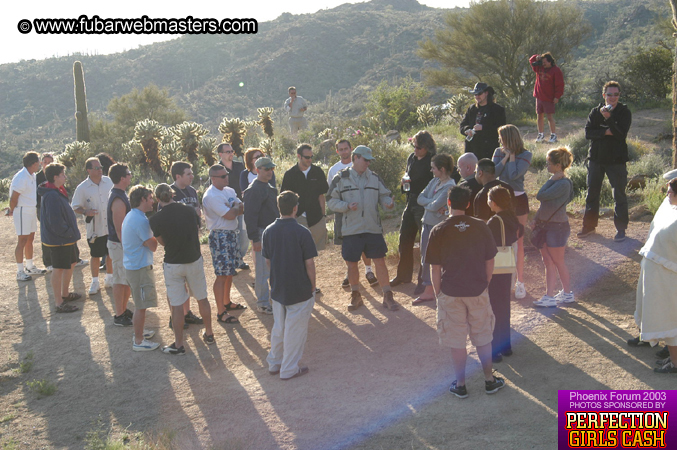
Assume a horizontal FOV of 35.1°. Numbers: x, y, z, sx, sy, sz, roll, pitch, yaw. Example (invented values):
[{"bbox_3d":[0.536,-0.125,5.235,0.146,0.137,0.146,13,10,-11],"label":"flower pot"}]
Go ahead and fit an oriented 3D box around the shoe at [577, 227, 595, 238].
[{"bbox_3d":[2.952,0.090,12.800,0.300,0.115,0.110,-5,9,-37],"label":"shoe"}]

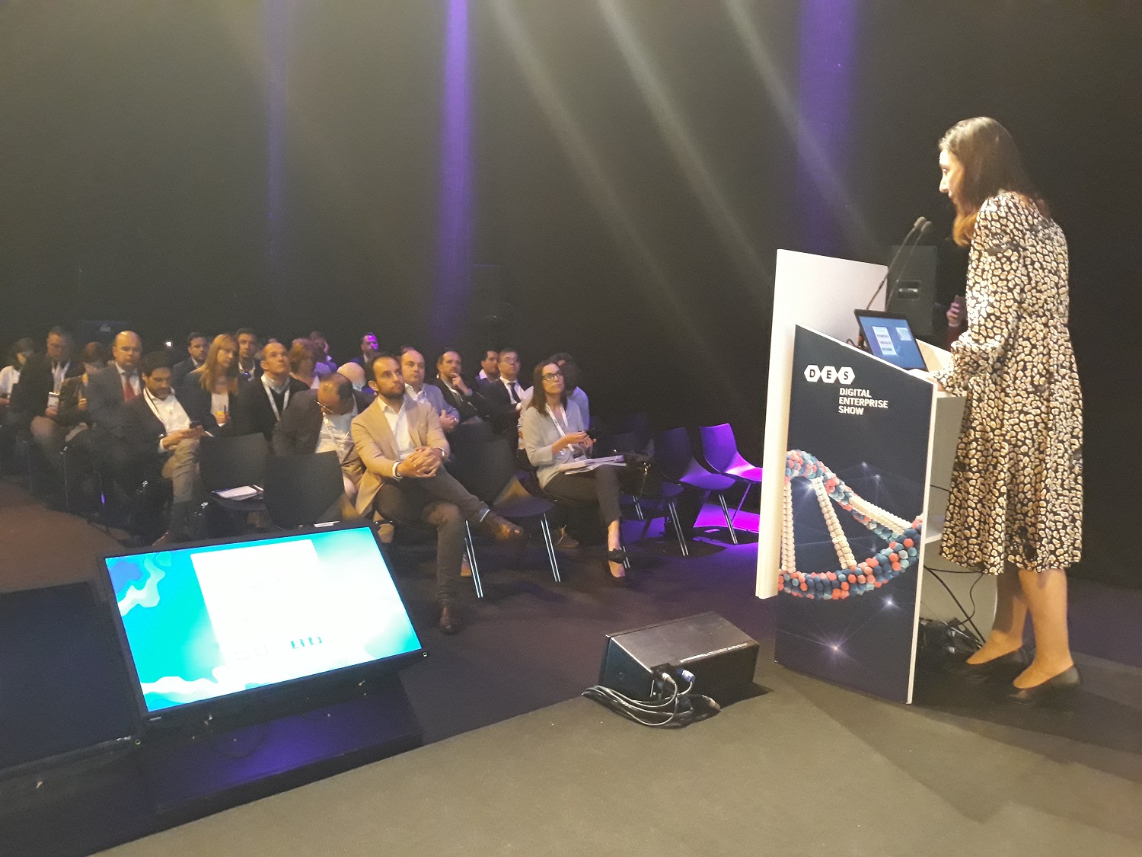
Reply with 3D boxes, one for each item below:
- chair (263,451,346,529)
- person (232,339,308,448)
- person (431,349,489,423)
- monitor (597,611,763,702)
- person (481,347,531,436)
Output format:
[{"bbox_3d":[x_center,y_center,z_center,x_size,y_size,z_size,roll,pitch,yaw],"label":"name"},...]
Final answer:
[{"bbox_3d":[-1.224,0.524,4.327,0.510,0.790,0.570,-3,8,-42],"label":"chair"},{"bbox_3d":[-1.851,0.078,5.882,0.560,1.290,0.800,-3,8,-42],"label":"person"},{"bbox_3d":[-0.755,0.023,6.883,0.540,1.270,0.780,-3,8,-42],"label":"person"},{"bbox_3d":[0.321,0.655,2.542,0.420,0.150,0.230,-3,8,-38],"label":"monitor"},{"bbox_3d":[-0.334,-0.009,7.407,0.540,1.300,0.820,-3,7,-40],"label":"person"}]

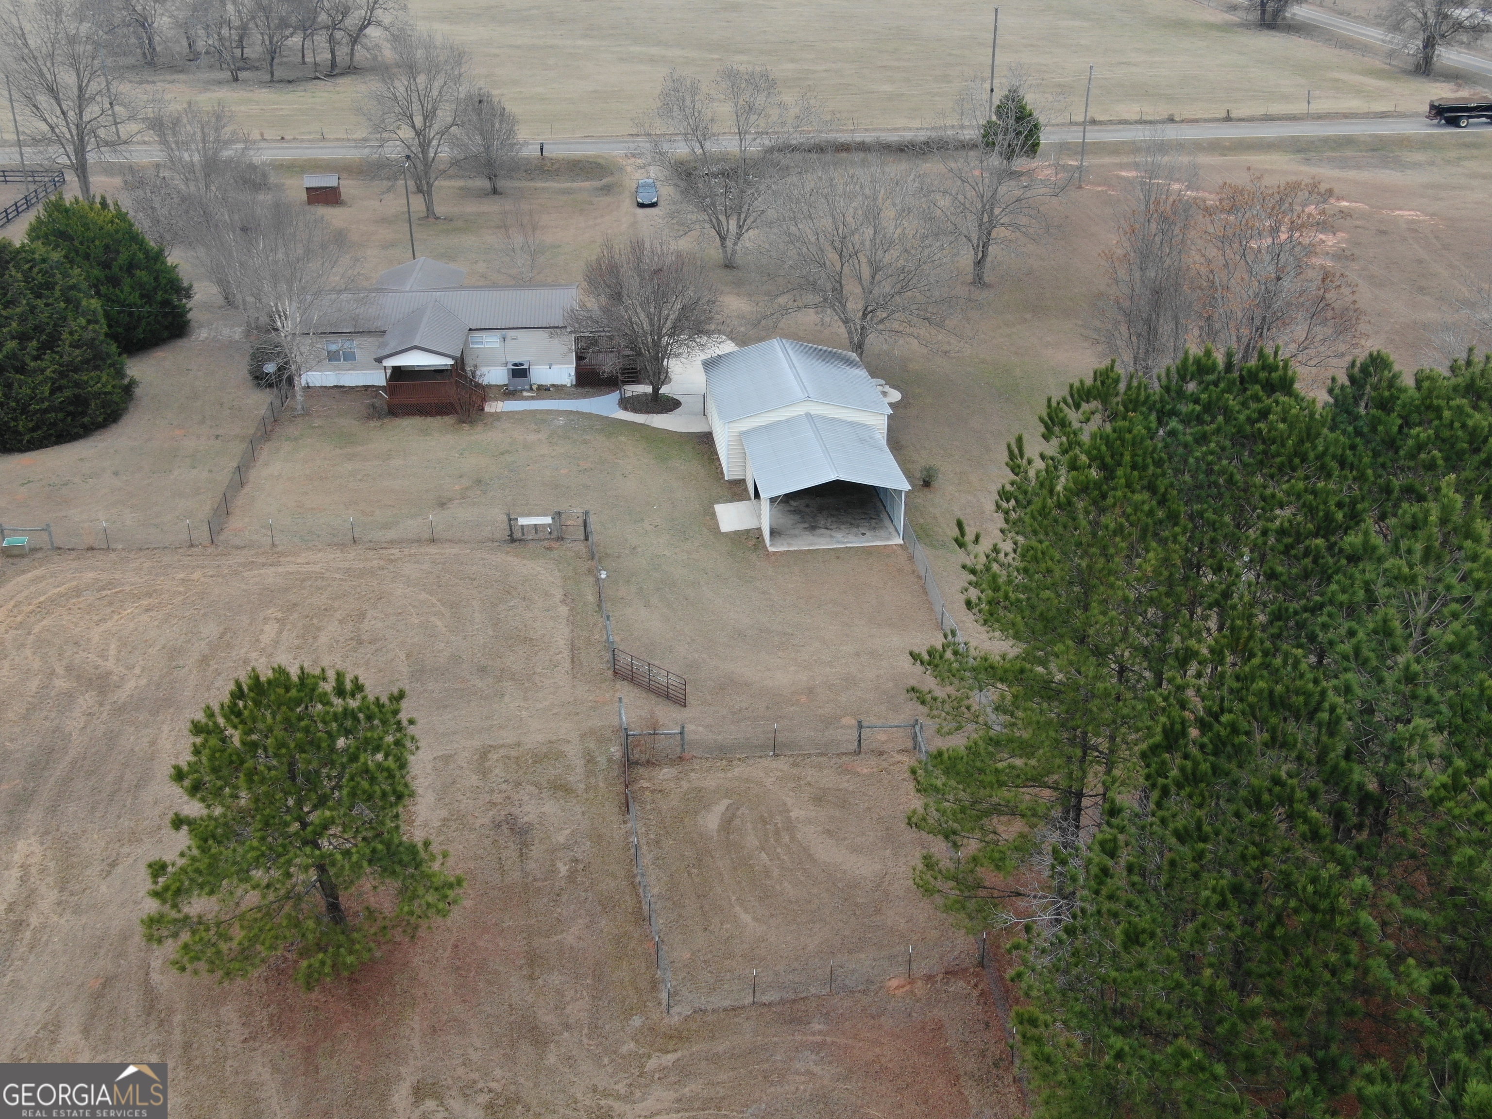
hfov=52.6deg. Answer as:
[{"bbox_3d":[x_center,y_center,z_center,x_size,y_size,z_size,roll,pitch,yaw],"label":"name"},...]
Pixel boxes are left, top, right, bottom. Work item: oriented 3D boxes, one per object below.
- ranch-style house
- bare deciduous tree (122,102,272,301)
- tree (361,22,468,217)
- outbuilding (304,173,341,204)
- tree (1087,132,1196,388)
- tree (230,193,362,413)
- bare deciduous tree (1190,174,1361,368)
[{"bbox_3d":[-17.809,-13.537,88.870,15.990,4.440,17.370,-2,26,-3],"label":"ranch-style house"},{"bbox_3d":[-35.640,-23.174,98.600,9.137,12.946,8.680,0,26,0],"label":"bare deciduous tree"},{"bbox_3d":[-26.576,-34.910,120.836,8.750,15.140,8.750,-1,26,0],"label":"tree"},{"bbox_3d":[-35.539,-31.179,126.801,2.600,2.150,2.500,-4,26,-8],"label":"outbuilding"},{"bbox_3d":[21.666,-16.414,82.753,5.920,14.180,5.920,-1,26,0],"label":"tree"},{"bbox_3d":[-23.867,-13.500,80.305,6.990,11.980,6.990,-1,26,0],"label":"tree"},{"bbox_3d":[29.572,-15.899,84.905,9.038,11.262,8.586,0,26,0],"label":"bare deciduous tree"}]

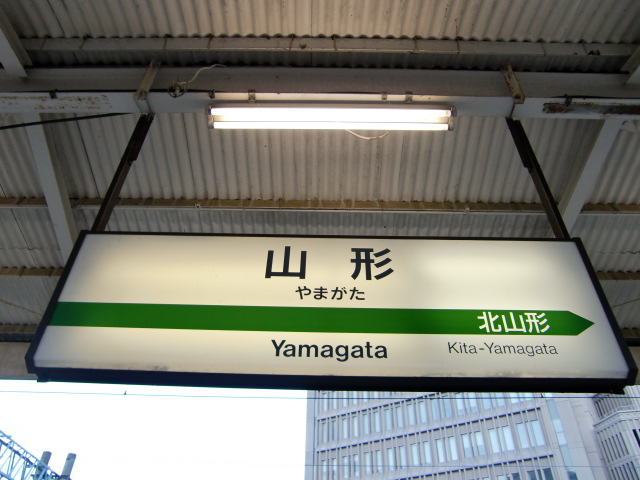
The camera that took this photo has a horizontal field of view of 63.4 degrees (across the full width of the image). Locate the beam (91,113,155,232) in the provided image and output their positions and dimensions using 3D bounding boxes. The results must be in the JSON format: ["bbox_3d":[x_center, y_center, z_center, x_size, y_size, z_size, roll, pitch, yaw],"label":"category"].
[{"bbox_3d":[-0.938,-0.336,2.486,0.045,0.890,0.052,1,-41,1],"label":"beam"}]

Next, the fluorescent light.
[{"bbox_3d":[0.055,-0.632,2.629,1.235,0.090,0.120,1,-41,1],"label":"fluorescent light"}]

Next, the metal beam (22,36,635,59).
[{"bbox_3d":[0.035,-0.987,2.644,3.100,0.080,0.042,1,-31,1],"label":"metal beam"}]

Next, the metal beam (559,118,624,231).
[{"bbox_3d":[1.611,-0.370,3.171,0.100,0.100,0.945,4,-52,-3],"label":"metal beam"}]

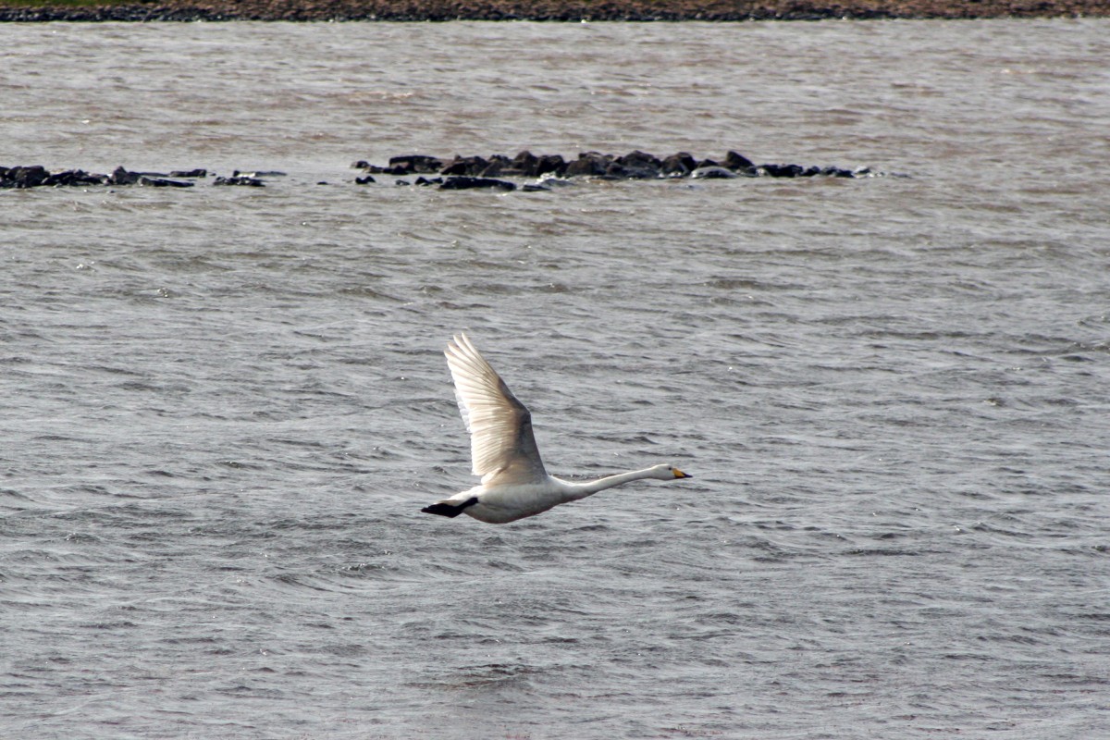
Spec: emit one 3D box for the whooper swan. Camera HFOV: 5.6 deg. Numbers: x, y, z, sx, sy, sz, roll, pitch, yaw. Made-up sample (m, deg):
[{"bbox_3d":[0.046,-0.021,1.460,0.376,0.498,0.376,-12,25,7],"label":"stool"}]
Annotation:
[{"bbox_3d":[-0.020,0.288,61.000,1.470,1.040,1.100,-5,4,-4],"label":"whooper swan"}]

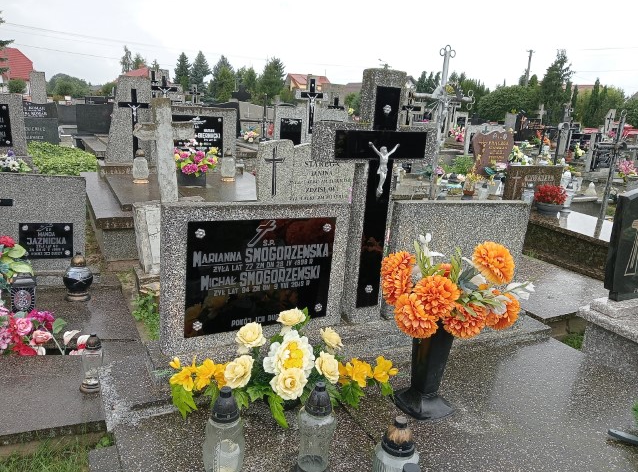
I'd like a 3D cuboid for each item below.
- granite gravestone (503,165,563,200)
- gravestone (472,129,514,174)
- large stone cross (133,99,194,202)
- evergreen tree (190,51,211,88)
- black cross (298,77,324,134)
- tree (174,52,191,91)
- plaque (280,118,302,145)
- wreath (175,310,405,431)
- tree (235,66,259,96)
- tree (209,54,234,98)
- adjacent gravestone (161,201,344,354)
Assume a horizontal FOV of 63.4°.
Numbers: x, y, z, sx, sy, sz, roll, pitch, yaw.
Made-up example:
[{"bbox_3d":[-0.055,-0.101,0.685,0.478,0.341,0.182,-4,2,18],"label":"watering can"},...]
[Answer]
[{"bbox_3d":[2.434,-0.571,5.853,0.880,0.480,0.100,-3,15,-28],"label":"granite gravestone"},{"bbox_3d":[2.720,-1.246,7.933,0.790,0.790,0.100,-3,14,-26],"label":"gravestone"},{"bbox_3d":[-1.077,-0.596,3.600,0.390,0.710,0.135,-9,16,-29],"label":"large stone cross"},{"bbox_3d":[-11.928,-15.753,52.000,2.013,5.838,2.013,4,14,0],"label":"evergreen tree"},{"bbox_3d":[-0.108,-1.998,8.000,0.410,0.860,0.070,-5,17,-30],"label":"black cross"},{"bbox_3d":[-13.740,-15.703,52.000,1.812,5.536,1.812,4,14,0],"label":"tree"},{"bbox_3d":[-0.423,-1.555,7.800,0.380,0.450,0.080,-5,17,-30],"label":"plaque"},{"bbox_3d":[-0.106,0.404,1.713,0.730,0.320,0.280,1,13,-13],"label":"wreath"},{"bbox_3d":[-6.643,-13.705,48.000,2.044,4.088,2.044,4,14,0],"label":"tree"},{"bbox_3d":[-8.575,-12.693,45.273,2.300,5.900,2.300,4,13,0],"label":"tree"},{"bbox_3d":[-0.228,0.138,2.013,0.763,0.537,0.073,-3,16,-33],"label":"adjacent gravestone"}]

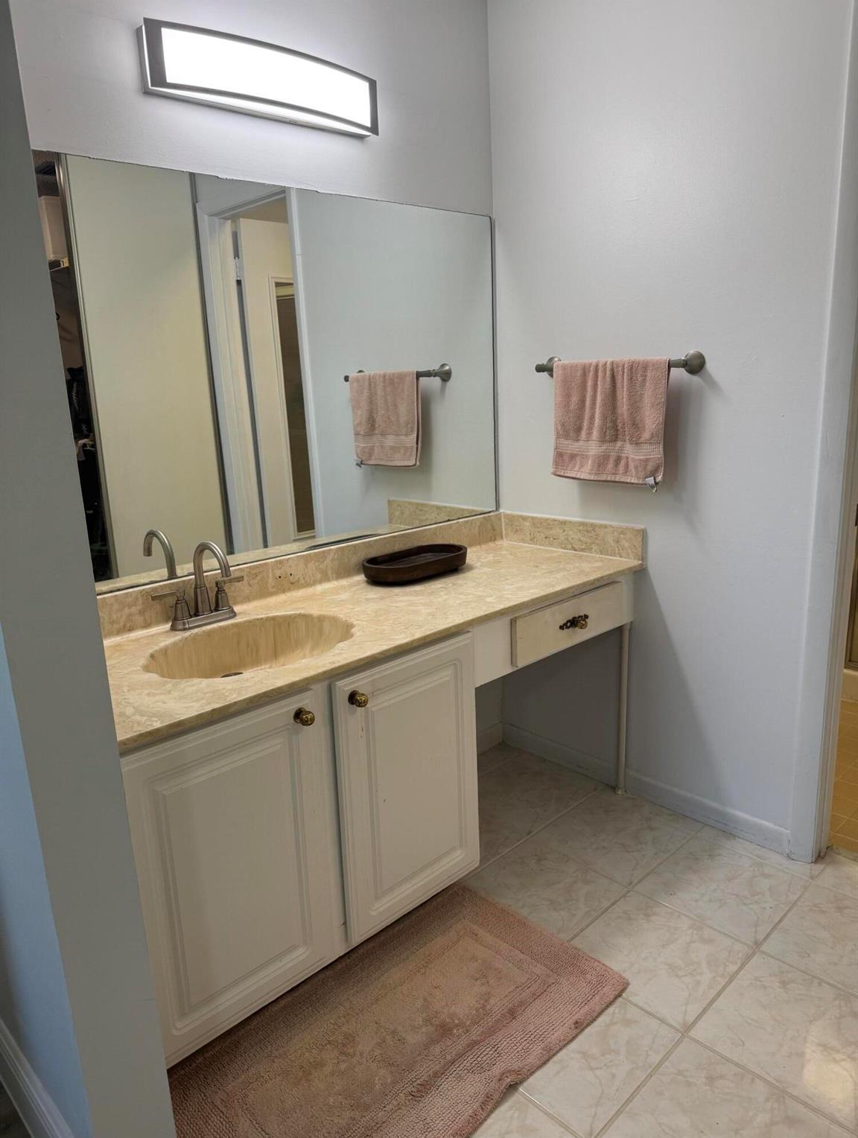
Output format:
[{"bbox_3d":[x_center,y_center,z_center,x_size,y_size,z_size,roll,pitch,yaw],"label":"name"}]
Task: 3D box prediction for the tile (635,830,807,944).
[{"bbox_3d":[0.758,0.826,2.056,0.328,0.010,0.326,-15,19,-41],"label":"tile"}]

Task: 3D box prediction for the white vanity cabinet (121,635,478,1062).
[{"bbox_3d":[-0.392,0.538,1.863,0.905,0.738,0.557,-15,19,-41],"label":"white vanity cabinet"}]

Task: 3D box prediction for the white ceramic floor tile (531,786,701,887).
[{"bbox_3d":[0.538,0.773,2.300,0.348,0.010,0.330,-15,19,-41],"label":"white ceramic floor tile"}]

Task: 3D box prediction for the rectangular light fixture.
[{"bbox_3d":[-0.361,-1.134,1.854,0.630,0.133,0.095,-15,18,-42],"label":"rectangular light fixture"}]

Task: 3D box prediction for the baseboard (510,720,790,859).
[{"bbox_3d":[0.621,0.670,2.523,0.014,0.075,1.037,-15,19,-41],"label":"baseboard"}]

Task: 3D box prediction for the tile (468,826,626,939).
[{"bbox_3d":[0.289,0.841,2.071,0.330,0.010,0.330,-15,18,-42],"label":"tile"}]

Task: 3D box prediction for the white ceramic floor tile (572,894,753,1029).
[{"bbox_3d":[0.520,0.888,1.838,0.330,0.010,0.330,-15,18,-42],"label":"white ceramic floor tile"}]

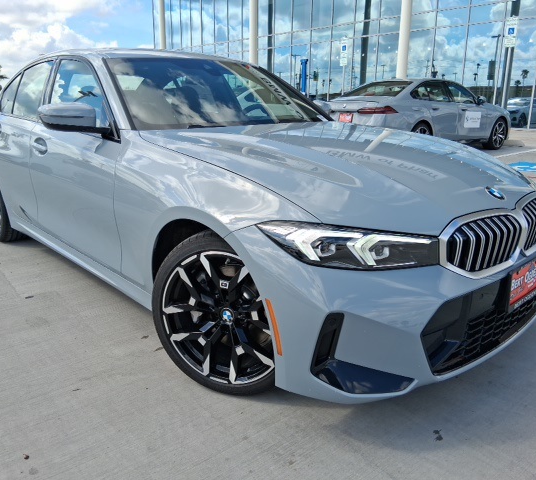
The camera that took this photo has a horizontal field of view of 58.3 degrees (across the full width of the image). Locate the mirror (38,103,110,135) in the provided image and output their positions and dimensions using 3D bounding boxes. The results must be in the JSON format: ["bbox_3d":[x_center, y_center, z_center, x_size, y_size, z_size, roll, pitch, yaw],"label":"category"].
[{"bbox_3d":[-0.923,-0.584,2.263,0.250,0.150,0.190,-14,21,-42],"label":"mirror"}]

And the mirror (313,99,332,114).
[{"bbox_3d":[0.401,-0.944,3.517,0.250,0.160,0.180,-14,21,-42],"label":"mirror"}]

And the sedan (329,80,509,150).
[{"bbox_3d":[3.390,-2.671,10.360,5.030,1.500,1.900,-12,20,-37],"label":"sedan"}]

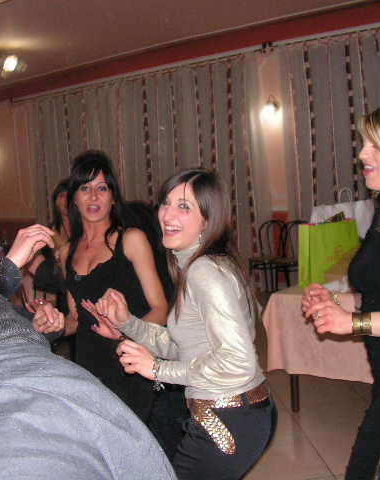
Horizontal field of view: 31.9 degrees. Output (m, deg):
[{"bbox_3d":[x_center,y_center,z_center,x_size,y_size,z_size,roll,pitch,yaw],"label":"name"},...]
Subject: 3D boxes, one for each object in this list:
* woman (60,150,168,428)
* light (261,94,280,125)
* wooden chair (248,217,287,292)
[{"bbox_3d":[-0.263,0.454,2.380,0.480,1.580,0.400,-3,5,15],"label":"woman"},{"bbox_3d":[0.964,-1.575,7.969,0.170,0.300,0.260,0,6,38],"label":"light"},{"bbox_3d":[0.943,0.226,8.050,0.410,0.880,0.460,0,6,38],"label":"wooden chair"}]

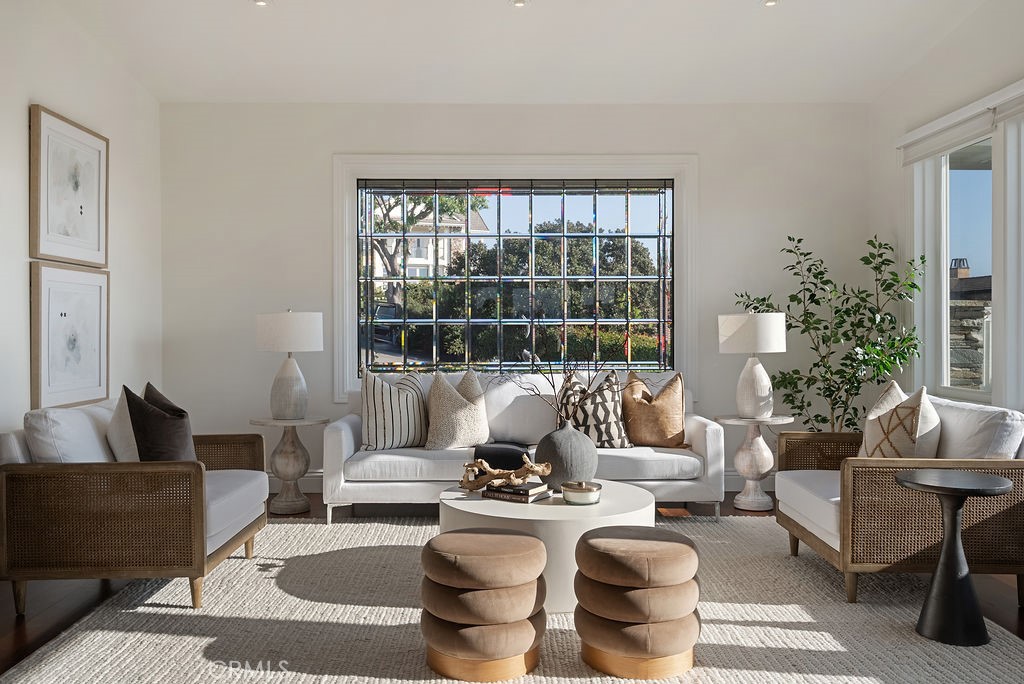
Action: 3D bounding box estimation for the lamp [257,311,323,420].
[{"bbox_3d":[-1.472,0.148,5.472,0.442,0.720,0.442,0,0,-1],"label":"lamp"}]

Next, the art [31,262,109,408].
[{"bbox_3d":[-2.547,-0.041,4.795,0.047,0.801,0.766,0,0,-1],"label":"art"}]

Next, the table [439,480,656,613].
[{"bbox_3d":[0.165,0.920,3.882,1.003,0.380,1.003,0,0,-1],"label":"table"}]

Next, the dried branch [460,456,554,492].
[{"bbox_3d":[-0.031,0.624,3.942,0.450,0.170,0.210,0,0,0],"label":"dried branch"}]

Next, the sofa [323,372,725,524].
[{"bbox_3d":[0.071,0.660,5.478,2.442,0.899,0.955,0,0,-1],"label":"sofa"}]

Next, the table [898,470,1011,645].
[{"bbox_3d":[1.675,0.812,3.139,0.393,0.595,0.393,0,0,-1],"label":"table"}]

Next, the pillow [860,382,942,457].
[{"bbox_3d":[1.848,0.445,3.954,0.200,0.480,0.470,10,0,3],"label":"pillow"}]

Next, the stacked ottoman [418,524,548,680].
[{"bbox_3d":[-0.099,0.907,2.909,0.440,0.425,0.440,0,0,0],"label":"stacked ottoman"}]

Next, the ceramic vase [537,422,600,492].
[{"bbox_3d":[0.272,0.558,4.046,0.309,0.345,0.309,0,0,-1],"label":"ceramic vase"}]

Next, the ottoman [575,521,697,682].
[{"bbox_3d":[0.441,0.897,2.906,0.440,0.426,0.440,0,0,-1],"label":"ottoman"}]

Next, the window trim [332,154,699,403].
[{"bbox_3d":[0.030,-0.468,6.100,2.685,1.824,0.100,0,0,0],"label":"window trim"}]

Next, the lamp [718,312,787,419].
[{"bbox_3d":[1.622,0.145,5.566,0.458,0.708,0.458,0,0,0],"label":"lamp"}]

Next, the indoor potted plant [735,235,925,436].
[{"bbox_3d":[2.050,0.207,5.398,1.070,1.820,0.920,0,0,0],"label":"indoor potted plant"}]

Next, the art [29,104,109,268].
[{"bbox_3d":[-2.565,-0.866,4.824,0.050,0.820,0.750,0,0,0],"label":"art"}]

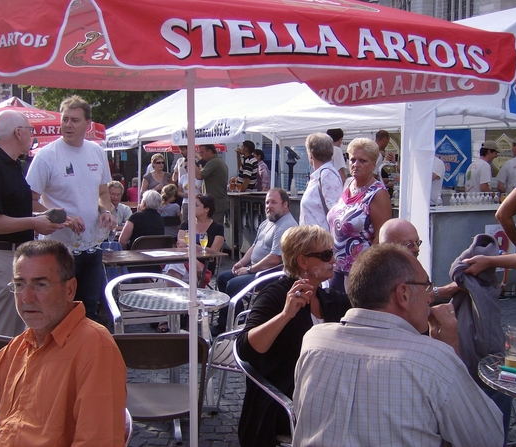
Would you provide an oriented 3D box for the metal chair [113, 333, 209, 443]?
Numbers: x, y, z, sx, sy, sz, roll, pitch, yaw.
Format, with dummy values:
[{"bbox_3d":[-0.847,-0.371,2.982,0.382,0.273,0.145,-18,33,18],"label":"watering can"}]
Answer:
[{"bbox_3d":[-0.449,0.841,2.896,0.450,0.800,0.480,0,6,0],"label":"metal chair"}]

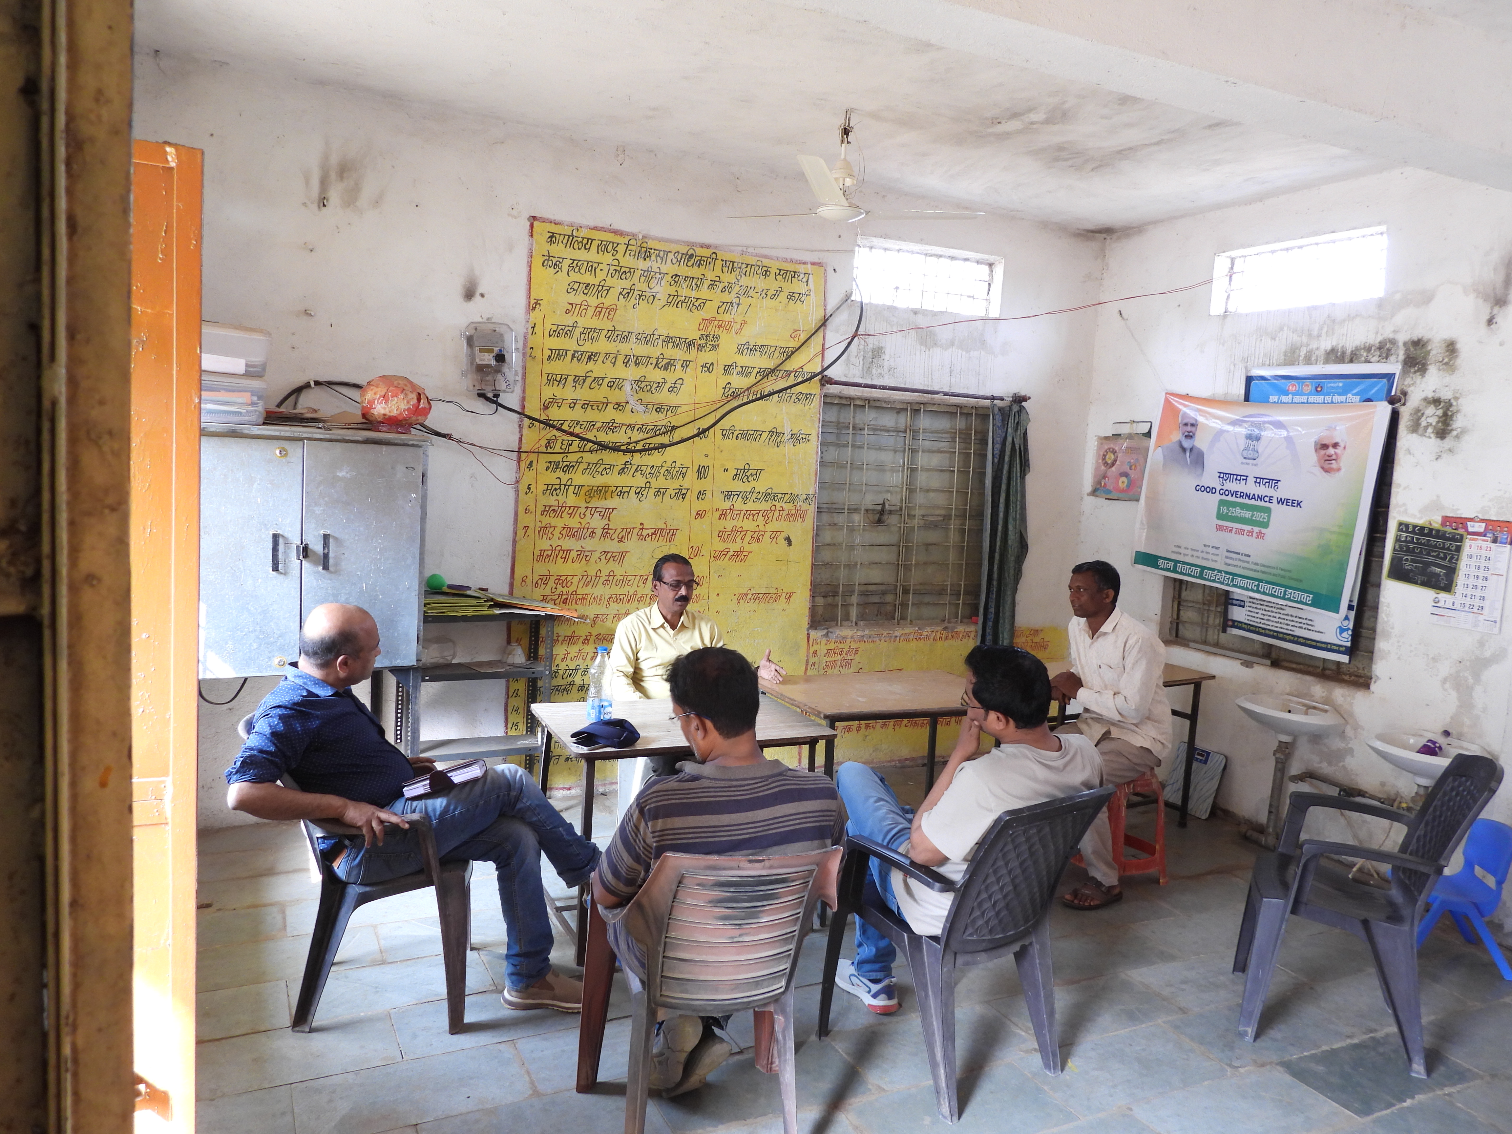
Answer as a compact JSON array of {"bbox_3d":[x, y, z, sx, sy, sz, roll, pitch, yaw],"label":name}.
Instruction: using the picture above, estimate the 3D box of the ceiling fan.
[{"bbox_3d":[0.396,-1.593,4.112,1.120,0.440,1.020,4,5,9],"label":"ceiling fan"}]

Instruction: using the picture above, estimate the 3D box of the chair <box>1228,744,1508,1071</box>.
[{"bbox_3d":[1.851,0.991,3.239,0.580,0.907,0.567,6,6,25],"label":"chair"}]

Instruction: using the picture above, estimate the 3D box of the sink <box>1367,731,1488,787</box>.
[{"bbox_3d":[2.845,0.815,4.400,0.370,0.180,0.460,1,6,-23],"label":"sink"}]

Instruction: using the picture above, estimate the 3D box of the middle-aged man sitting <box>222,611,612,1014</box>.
[{"bbox_3d":[-1.030,0.726,3.250,1.080,1.180,0.620,2,6,-15],"label":"middle-aged man sitting"}]

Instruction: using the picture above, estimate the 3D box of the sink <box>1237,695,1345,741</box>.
[{"bbox_3d":[2.580,0.750,5.060,0.370,0.180,0.460,1,6,-23],"label":"sink"}]

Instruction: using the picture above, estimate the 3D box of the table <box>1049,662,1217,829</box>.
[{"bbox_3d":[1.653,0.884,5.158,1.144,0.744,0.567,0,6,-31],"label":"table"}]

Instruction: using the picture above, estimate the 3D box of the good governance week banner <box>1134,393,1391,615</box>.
[{"bbox_3d":[2.530,-0.379,5.410,0.050,0.990,1.380,7,7,-24],"label":"good governance week banner"}]

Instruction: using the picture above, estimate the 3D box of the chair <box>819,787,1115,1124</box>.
[{"bbox_3d":[0.580,0.969,2.916,0.567,0.864,0.609,-1,7,-36],"label":"chair"}]

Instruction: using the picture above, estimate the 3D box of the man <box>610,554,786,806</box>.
[{"bbox_3d":[-0.265,0.599,4.249,0.688,1.255,0.708,1,6,-21],"label":"man"}]

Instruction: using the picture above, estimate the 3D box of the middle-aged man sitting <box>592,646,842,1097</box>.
[{"bbox_3d":[-0.130,0.798,2.740,0.600,1.250,0.740,2,6,-12],"label":"middle-aged man sitting"}]

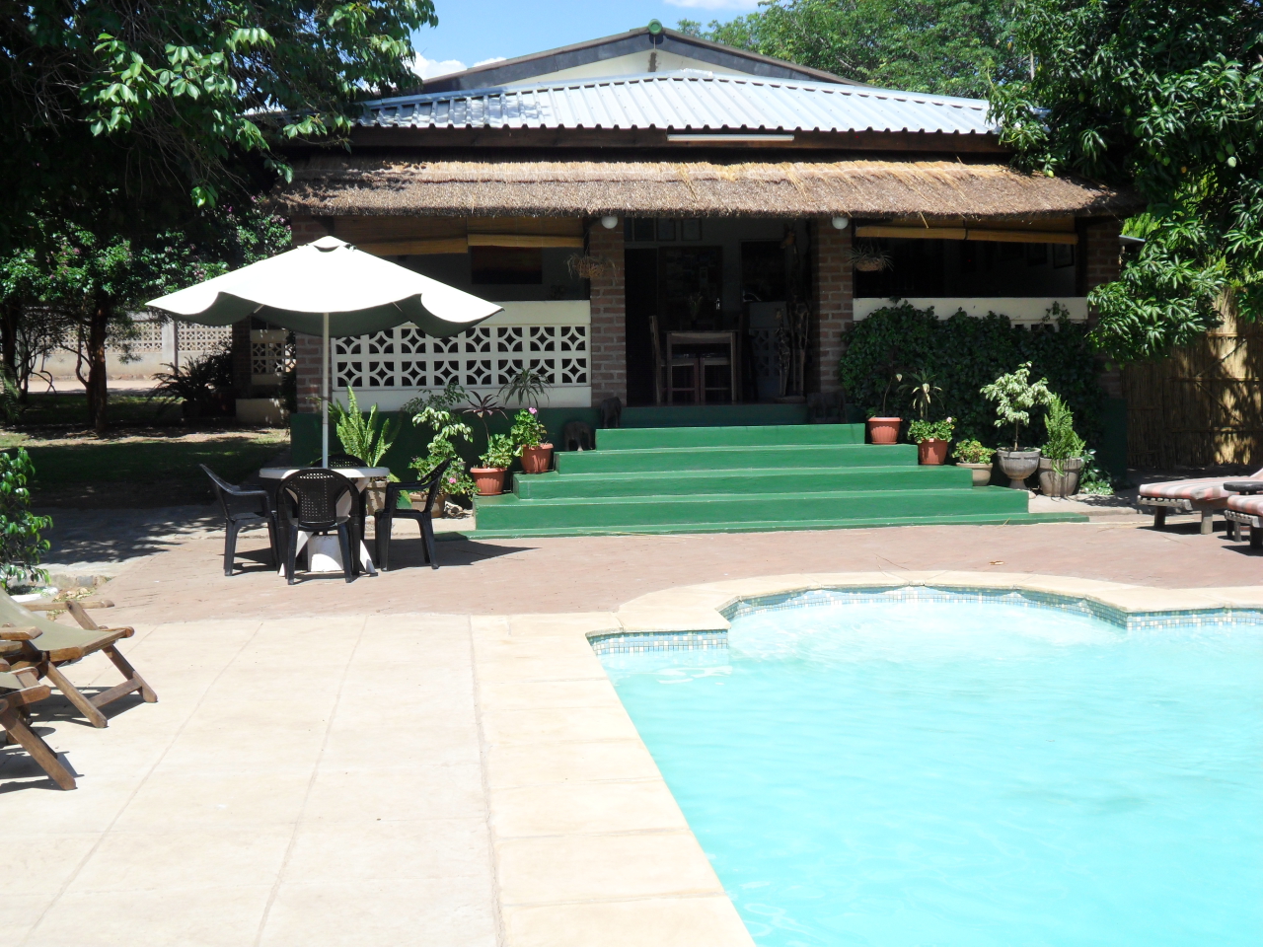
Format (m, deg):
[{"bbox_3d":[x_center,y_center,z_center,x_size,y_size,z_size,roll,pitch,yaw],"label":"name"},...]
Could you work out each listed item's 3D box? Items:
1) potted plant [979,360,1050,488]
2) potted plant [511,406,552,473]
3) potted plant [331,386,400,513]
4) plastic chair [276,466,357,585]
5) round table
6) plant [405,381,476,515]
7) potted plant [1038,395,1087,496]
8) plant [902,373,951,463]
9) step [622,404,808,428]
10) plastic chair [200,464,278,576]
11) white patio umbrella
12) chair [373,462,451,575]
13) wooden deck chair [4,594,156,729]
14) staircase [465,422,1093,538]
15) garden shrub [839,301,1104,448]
[{"bbox_3d":[3.826,-0.467,15.982,0.674,1.294,0.620,-1,4,-9],"label":"potted plant"},{"bbox_3d":[-0.961,-0.320,15.551,0.410,0.655,0.400,-1,4,-7],"label":"potted plant"},{"bbox_3d":[-2.548,-0.221,15.323,0.700,1.260,0.650,-1,4,-7],"label":"potted plant"},{"bbox_3d":[-2.115,0.327,10.900,0.560,0.785,0.560,-1,4,-9],"label":"plastic chair"},{"bbox_3d":[-2.175,0.328,11.382,0.910,0.725,0.910,-1,4,-9],"label":"round table"},{"bbox_3d":[-1.814,-0.230,15.256,0.700,1.290,0.620,-1,4,-7],"label":"plant"},{"bbox_3d":[4.227,-0.271,15.720,0.475,0.993,0.450,-1,4,-9],"label":"potted plant"},{"bbox_3d":[2.858,-0.525,15.524,0.470,0.885,0.450,-1,4,-9],"label":"plant"},{"bbox_3d":[0.852,-0.580,16.401,1.950,0.210,0.400,-1,4,-7],"label":"step"},{"bbox_3d":[-2.805,0.309,11.493,0.540,0.800,0.560,-2,4,-16],"label":"plastic chair"},{"bbox_3d":[-2.137,-0.491,11.330,2.470,2.360,2.200,-1,4,-5],"label":"white patio umbrella"},{"bbox_3d":[-1.592,0.280,11.631,0.540,0.800,0.560,-2,4,-13],"label":"chair"},{"bbox_3d":[-2.566,0.593,6.712,1.000,0.830,0.600,0,4,6],"label":"wooden deck chair"},{"bbox_3d":[1.059,0.011,14.440,5.173,0.750,2.700,-1,4,-9],"label":"staircase"},{"bbox_3d":[3.479,-0.924,16.432,2.680,1.640,0.550,-1,4,-7],"label":"garden shrub"}]

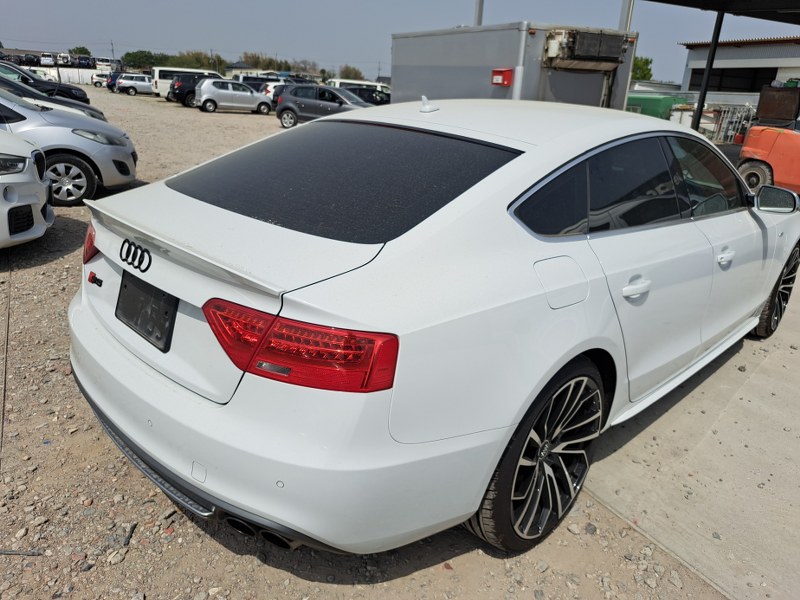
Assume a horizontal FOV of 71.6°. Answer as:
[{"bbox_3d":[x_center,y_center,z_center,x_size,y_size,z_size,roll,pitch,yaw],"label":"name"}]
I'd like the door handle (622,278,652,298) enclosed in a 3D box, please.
[{"bbox_3d":[0.739,-0.040,1.736,0.205,0.042,0.050,-16,26,-43],"label":"door handle"}]

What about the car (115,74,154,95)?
[{"bbox_3d":[-18.044,-15.626,40.422,4.400,1.500,1.695,-7,23,-24],"label":"car"}]

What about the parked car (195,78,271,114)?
[{"bbox_3d":[-7.888,-9.659,26.372,3.400,1.480,1.475,-7,23,-24],"label":"parked car"}]

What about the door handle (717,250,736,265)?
[{"bbox_3d":[1.443,-0.188,2.460,0.220,0.045,0.060,-16,27,-42],"label":"door handle"}]

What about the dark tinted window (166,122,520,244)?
[{"bbox_3d":[-0.236,-0.458,1.919,1.240,0.060,0.750,21,45,42],"label":"dark tinted window"}]

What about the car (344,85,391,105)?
[{"bbox_3d":[-2.278,-11.925,32.827,4.200,1.500,1.700,3,21,2],"label":"car"}]

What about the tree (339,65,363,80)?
[{"bbox_3d":[-6.888,-31.173,78.777,4.000,4.700,4.000,2,21,-1],"label":"tree"}]

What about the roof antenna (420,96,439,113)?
[{"bbox_3d":[0.121,-0.772,2.174,0.100,0.063,0.050,-16,26,-43],"label":"roof antenna"}]

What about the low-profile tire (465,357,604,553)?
[{"bbox_3d":[0.419,0.464,1.806,0.660,0.660,0.260,-16,26,-43],"label":"low-profile tire"}]

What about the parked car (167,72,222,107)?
[{"bbox_3d":[-9.916,-11.344,30.044,4.300,1.680,1.800,-11,25,-32],"label":"parked car"}]

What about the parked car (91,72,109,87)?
[{"bbox_3d":[-33.671,-25.399,64.356,3.800,1.500,1.670,-10,24,-31],"label":"parked car"}]

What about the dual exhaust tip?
[{"bbox_3d":[-0.357,0.601,1.466,0.210,0.085,0.130,15,23,31],"label":"dual exhaust tip"}]

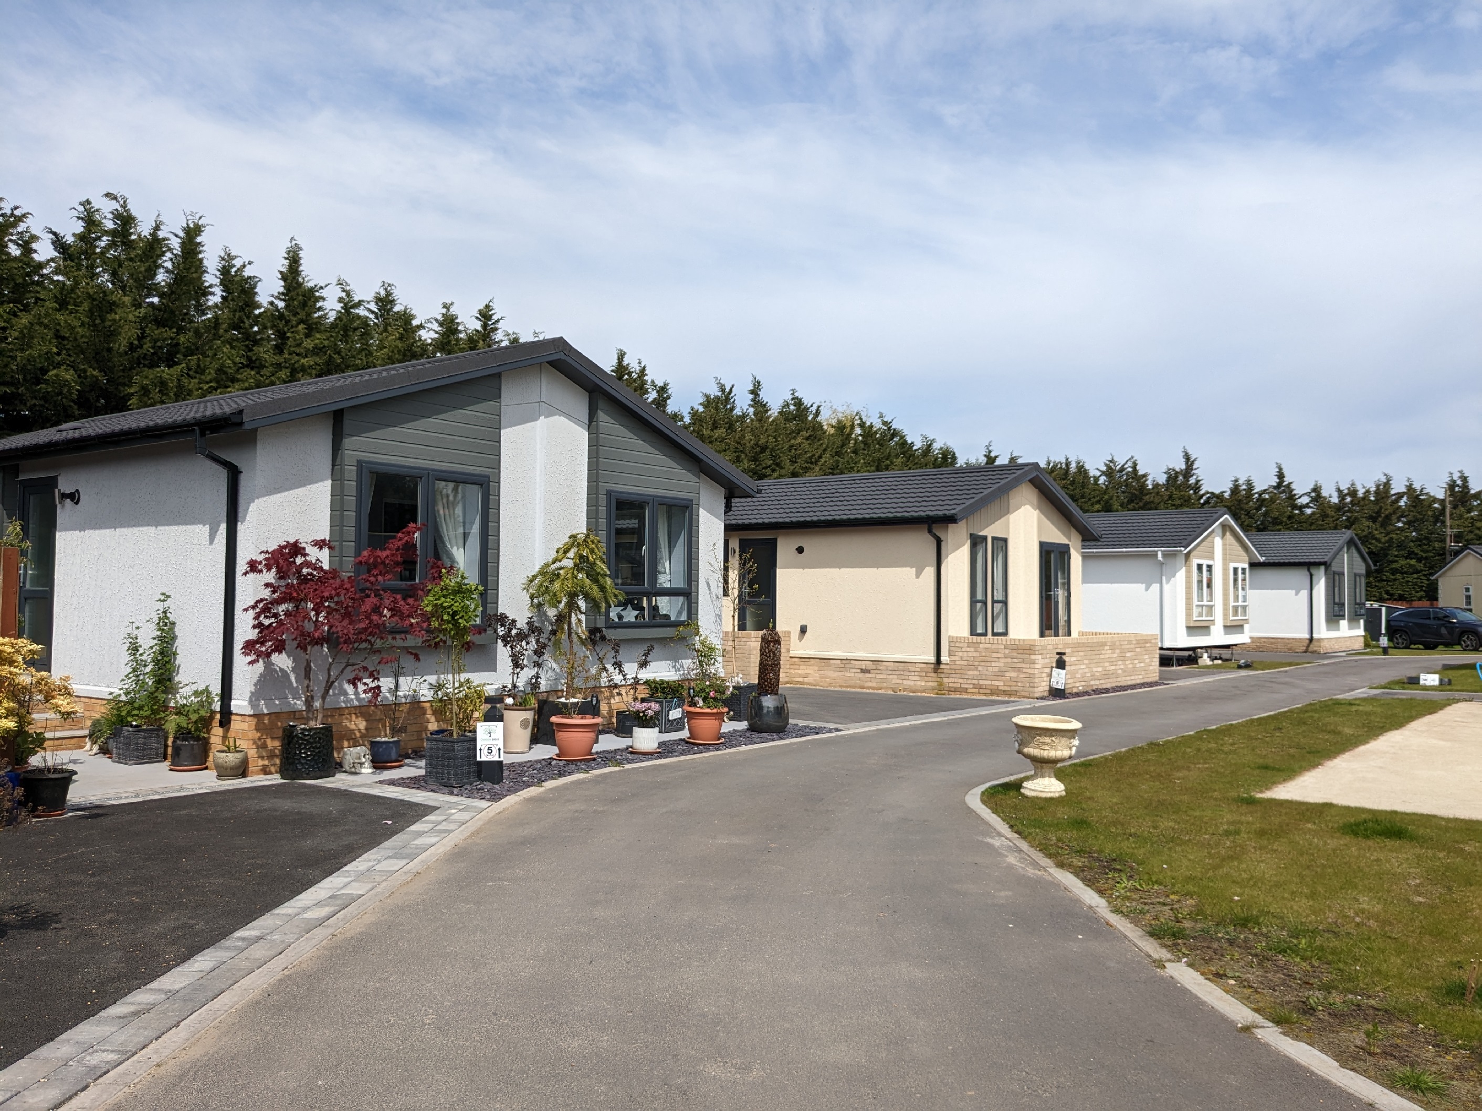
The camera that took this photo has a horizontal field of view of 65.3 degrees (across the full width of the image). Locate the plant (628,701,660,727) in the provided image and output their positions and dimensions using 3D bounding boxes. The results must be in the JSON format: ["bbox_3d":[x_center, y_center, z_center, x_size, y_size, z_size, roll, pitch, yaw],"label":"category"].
[{"bbox_3d":[-0.952,1.571,11.447,0.315,0.260,0.310,1,-2,-5],"label":"plant"}]

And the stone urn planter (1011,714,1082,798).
[{"bbox_3d":[2.384,1.574,9.034,0.535,0.590,0.535,4,-3,15],"label":"stone urn planter"}]

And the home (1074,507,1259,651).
[{"bbox_3d":[8.184,0.726,34.349,12.100,3.710,6.600,-1,-3,39],"label":"home"}]

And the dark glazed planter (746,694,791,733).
[{"bbox_3d":[0.326,1.849,13.532,0.496,0.423,0.496,1,-2,1],"label":"dark glazed planter"}]

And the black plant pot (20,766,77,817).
[{"bbox_3d":[-4.680,1.612,7.818,0.334,0.285,0.334,2,-3,-31],"label":"black plant pot"}]

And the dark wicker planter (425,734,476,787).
[{"bbox_3d":[-2.333,1.662,9.383,0.303,0.375,0.303,0,-2,25],"label":"dark wicker planter"}]

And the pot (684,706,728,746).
[{"bbox_3d":[-0.373,1.814,12.353,0.487,0.366,0.487,1,-2,-2],"label":"pot"}]

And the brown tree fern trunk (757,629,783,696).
[{"bbox_3d":[0.334,1.250,13.350,0.255,0.790,0.255,2,-2,0],"label":"brown tree fern trunk"}]

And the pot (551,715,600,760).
[{"bbox_3d":[-1.563,1.731,10.981,0.494,0.380,0.494,1,-2,-8],"label":"pot"}]

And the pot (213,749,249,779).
[{"bbox_3d":[-4.195,1.722,9.500,0.254,0.229,0.254,2,-2,-24],"label":"pot"}]

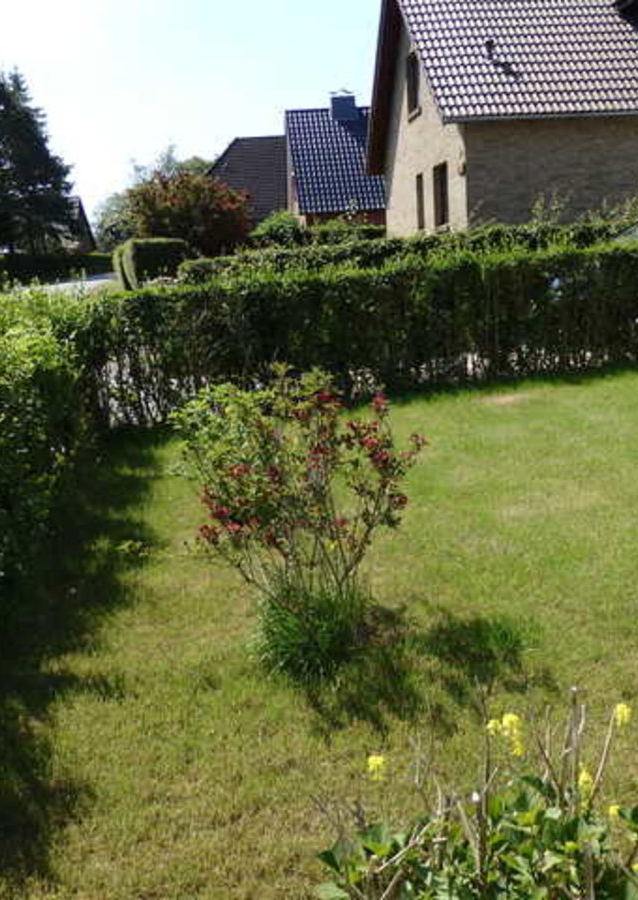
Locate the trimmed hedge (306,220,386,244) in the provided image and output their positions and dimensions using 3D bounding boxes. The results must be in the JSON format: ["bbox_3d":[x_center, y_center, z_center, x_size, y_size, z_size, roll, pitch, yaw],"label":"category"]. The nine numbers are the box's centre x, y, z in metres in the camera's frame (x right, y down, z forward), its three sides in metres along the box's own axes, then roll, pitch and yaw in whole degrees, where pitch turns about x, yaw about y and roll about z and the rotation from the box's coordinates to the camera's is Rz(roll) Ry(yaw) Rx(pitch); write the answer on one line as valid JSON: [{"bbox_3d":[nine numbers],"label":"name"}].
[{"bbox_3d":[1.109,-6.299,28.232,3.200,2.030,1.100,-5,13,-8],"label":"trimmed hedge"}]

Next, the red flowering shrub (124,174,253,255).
[{"bbox_3d":[-4.727,-8.157,32.500,4.500,4.380,4.300,-3,13,0],"label":"red flowering shrub"}]

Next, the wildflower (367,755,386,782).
[{"bbox_3d":[0.128,0.698,1.900,0.042,0.056,0.042,-3,13,0],"label":"wildflower"}]

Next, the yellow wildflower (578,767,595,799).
[{"bbox_3d":[0.556,0.691,1.800,0.037,0.062,0.037,-3,13,0],"label":"yellow wildflower"}]

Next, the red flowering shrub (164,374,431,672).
[{"bbox_3d":[-0.084,0.229,3.292,0.900,1.054,0.850,-4,11,0],"label":"red flowering shrub"}]

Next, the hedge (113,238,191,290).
[{"bbox_3d":[-5.648,-6.041,29.131,2.400,1.950,1.700,-5,11,-7],"label":"hedge"}]

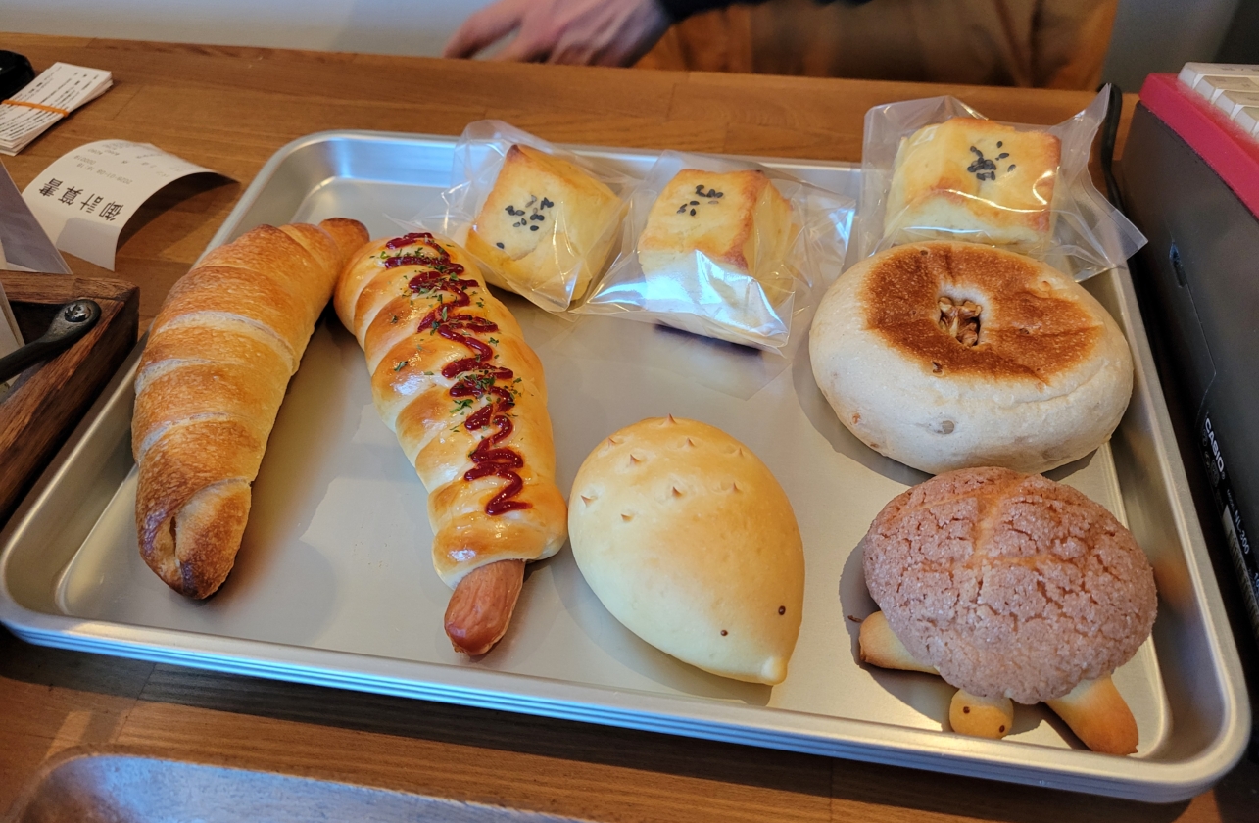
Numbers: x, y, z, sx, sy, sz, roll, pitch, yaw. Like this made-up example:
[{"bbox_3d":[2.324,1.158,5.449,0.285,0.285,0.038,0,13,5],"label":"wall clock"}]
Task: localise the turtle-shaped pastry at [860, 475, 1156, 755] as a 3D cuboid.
[{"bbox_3d":[0.091,0.042,0.228,0.069,0.035,0.071,15,51,16],"label":"turtle-shaped pastry"}]

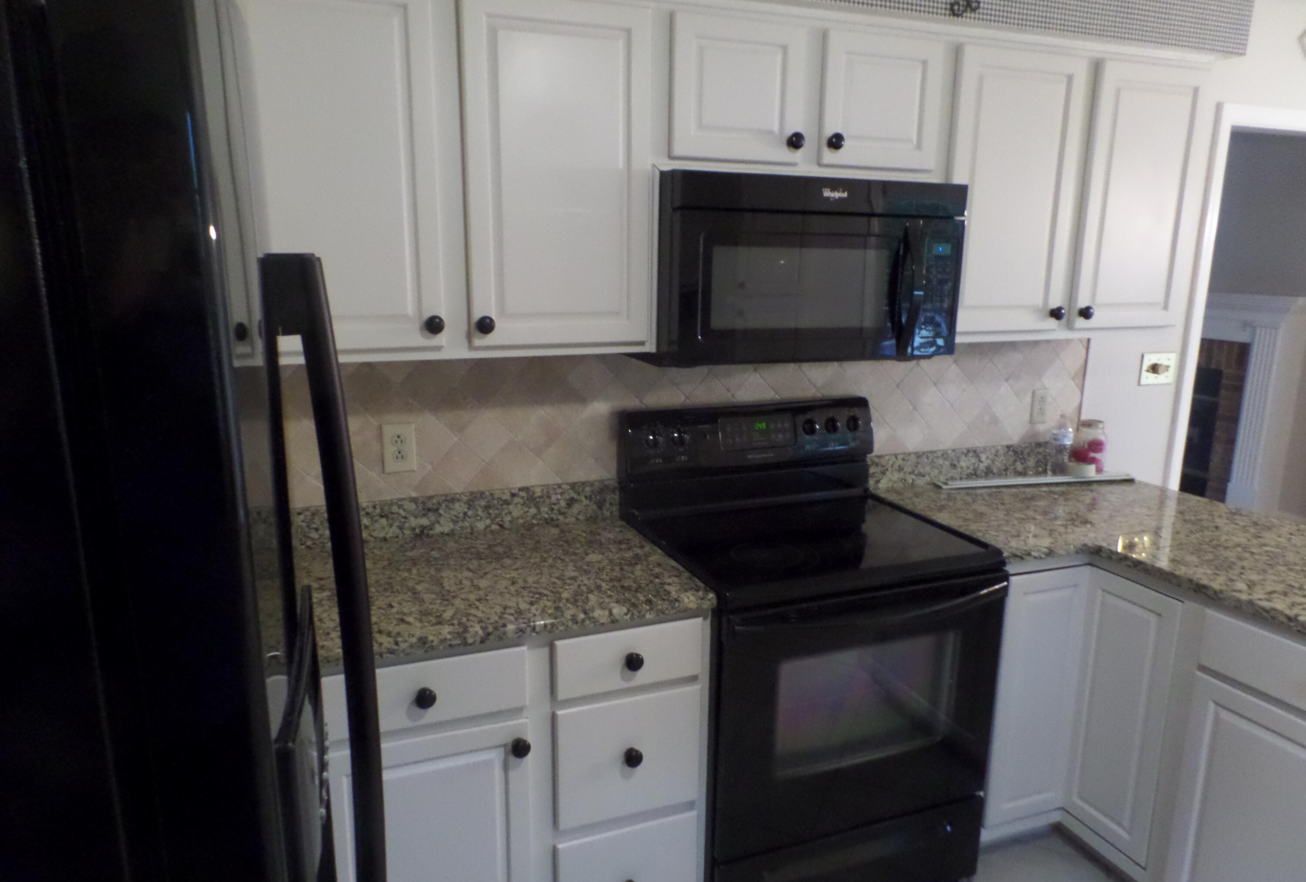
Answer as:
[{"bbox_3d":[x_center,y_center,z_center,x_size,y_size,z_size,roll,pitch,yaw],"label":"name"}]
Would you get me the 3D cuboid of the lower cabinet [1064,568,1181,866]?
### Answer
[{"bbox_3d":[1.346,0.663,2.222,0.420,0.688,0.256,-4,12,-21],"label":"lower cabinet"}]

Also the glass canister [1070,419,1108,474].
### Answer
[{"bbox_3d":[1.470,0.021,2.925,0.120,0.171,0.120,-4,12,-21],"label":"glass canister"}]

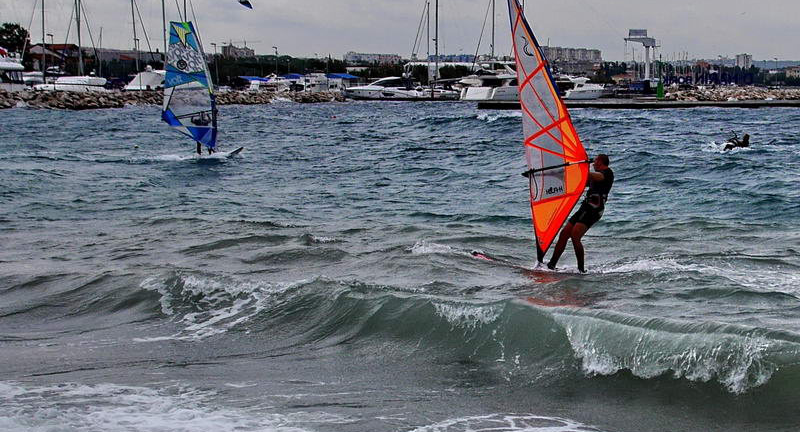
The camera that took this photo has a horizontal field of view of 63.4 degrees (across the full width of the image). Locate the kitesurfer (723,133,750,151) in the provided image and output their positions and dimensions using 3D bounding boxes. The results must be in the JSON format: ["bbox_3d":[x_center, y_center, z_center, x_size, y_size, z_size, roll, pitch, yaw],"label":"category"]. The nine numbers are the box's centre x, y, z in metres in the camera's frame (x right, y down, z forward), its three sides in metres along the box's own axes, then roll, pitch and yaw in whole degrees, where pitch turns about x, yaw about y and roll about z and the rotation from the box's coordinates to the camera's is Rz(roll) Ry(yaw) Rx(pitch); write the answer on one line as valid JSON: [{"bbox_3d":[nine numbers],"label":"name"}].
[{"bbox_3d":[12.469,-2.766,24.000,0.980,0.620,0.600,1,12,6],"label":"kitesurfer"}]

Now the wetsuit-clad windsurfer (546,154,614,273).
[{"bbox_3d":[2.574,-0.057,9.300,0.780,1.660,0.600,-4,12,-16],"label":"wetsuit-clad windsurfer"}]

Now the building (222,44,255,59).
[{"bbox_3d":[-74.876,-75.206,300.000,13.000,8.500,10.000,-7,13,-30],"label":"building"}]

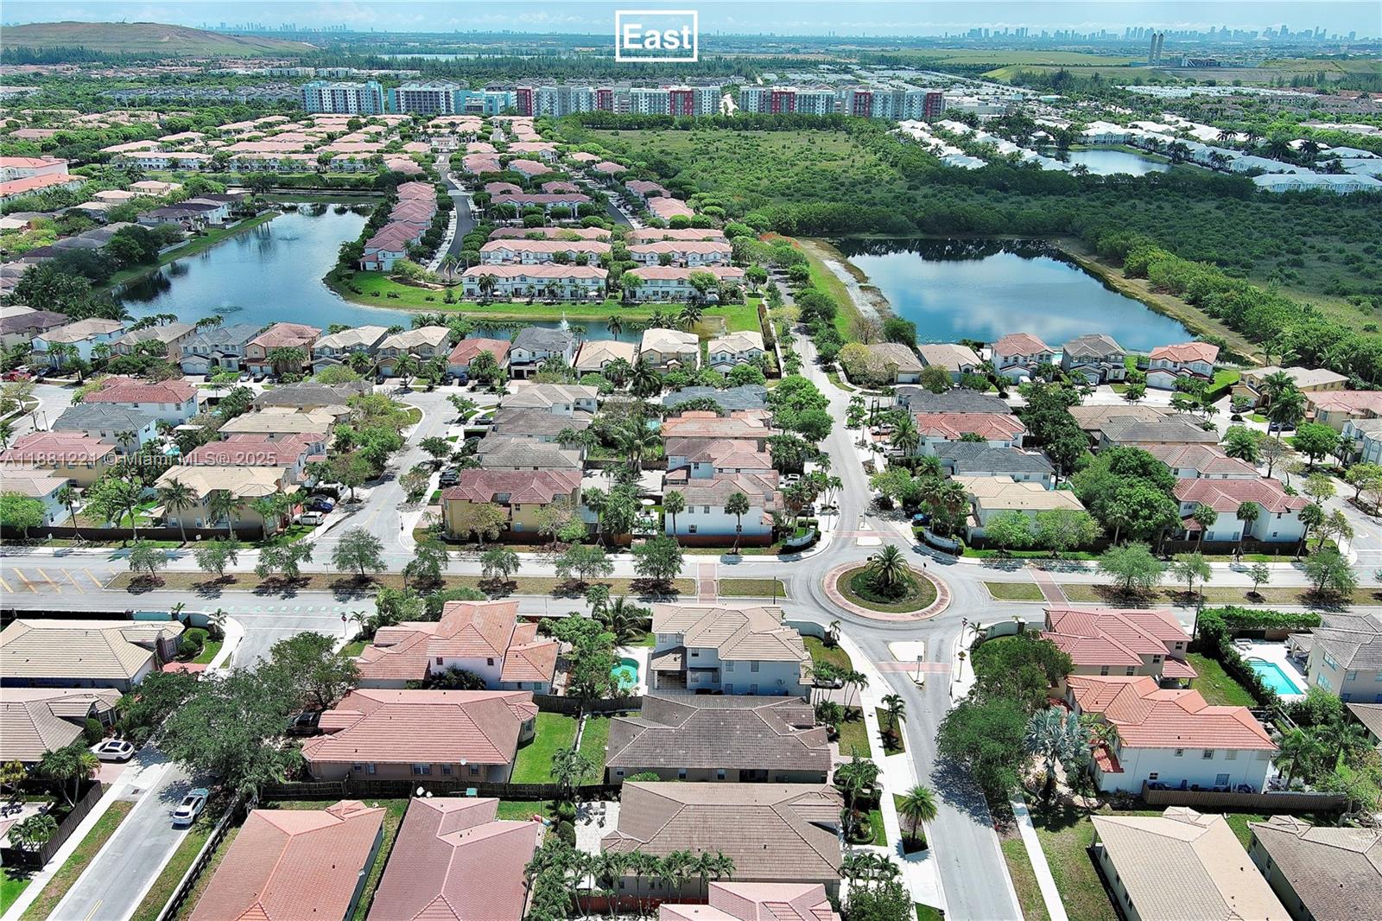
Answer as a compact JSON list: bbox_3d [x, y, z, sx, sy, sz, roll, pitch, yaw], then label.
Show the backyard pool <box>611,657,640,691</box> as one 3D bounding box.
[{"bbox_3d":[-8.105,26.936,137.267,3.800,1.230,7.940,1,21,0],"label":"backyard pool"}]

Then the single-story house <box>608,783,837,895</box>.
[{"bbox_3d":[3.296,35.742,108.033,23.200,5.500,13.800,0,21,0],"label":"single-story house"}]

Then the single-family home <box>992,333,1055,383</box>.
[{"bbox_3d":[77.001,-24.780,259.987,14.080,8.330,21.000,1,21,1],"label":"single-family home"}]

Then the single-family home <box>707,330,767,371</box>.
[{"bbox_3d":[10.720,-25.920,264.140,12.820,7.770,20.490,1,21,0],"label":"single-family home"}]

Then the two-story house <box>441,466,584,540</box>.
[{"bbox_3d":[-28.351,5.937,181.420,22.000,7.700,14.400,0,21,0],"label":"two-story house"}]

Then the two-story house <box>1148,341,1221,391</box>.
[{"bbox_3d":[112.948,-22.636,255.268,14.080,8.330,20.760,11,23,25],"label":"two-story house"}]

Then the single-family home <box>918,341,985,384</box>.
[{"bbox_3d":[58.790,-22.690,250.730,12.290,5.240,20.340,0,21,0],"label":"single-family home"}]

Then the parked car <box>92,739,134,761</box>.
[{"bbox_3d":[-63.423,31.847,122.292,4.750,1.430,1.880,1,21,1],"label":"parked car"}]

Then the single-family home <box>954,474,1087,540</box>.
[{"bbox_3d":[52.020,6.940,179.810,18.980,7.970,13.930,1,21,0],"label":"single-family home"}]

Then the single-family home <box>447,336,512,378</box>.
[{"bbox_3d":[-48.050,-24.240,252.610,12.190,5.240,19.940,0,21,0],"label":"single-family home"}]

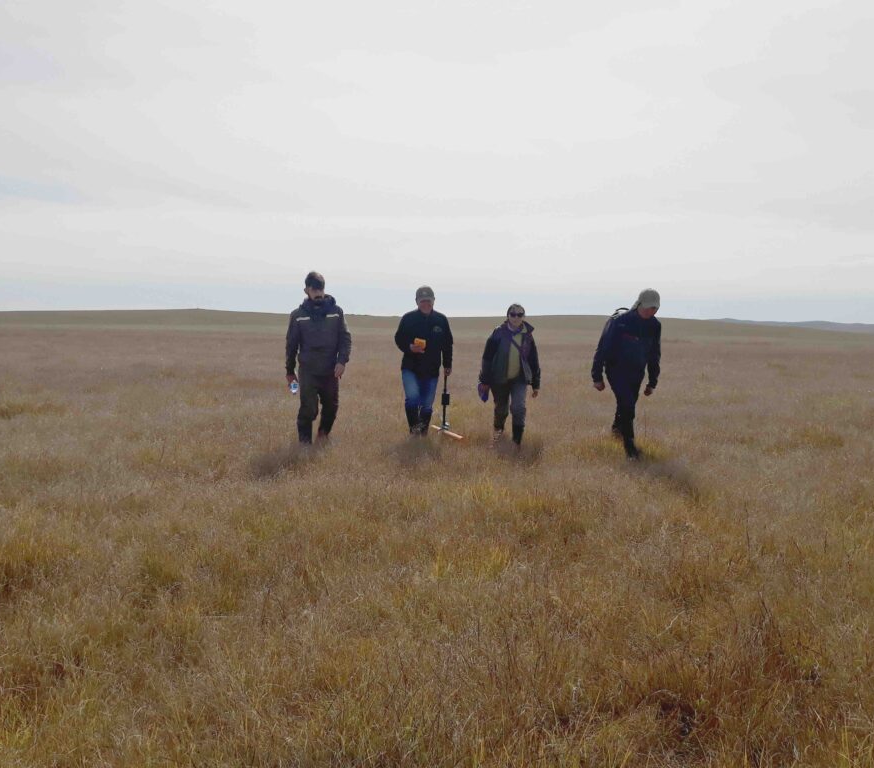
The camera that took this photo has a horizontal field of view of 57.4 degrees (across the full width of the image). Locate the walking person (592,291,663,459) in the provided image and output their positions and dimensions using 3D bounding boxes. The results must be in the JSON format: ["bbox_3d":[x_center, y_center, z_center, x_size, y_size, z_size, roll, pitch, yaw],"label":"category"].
[{"bbox_3d":[1.922,-0.096,8.100,0.640,1.720,0.750,-2,5,-20],"label":"walking person"}]

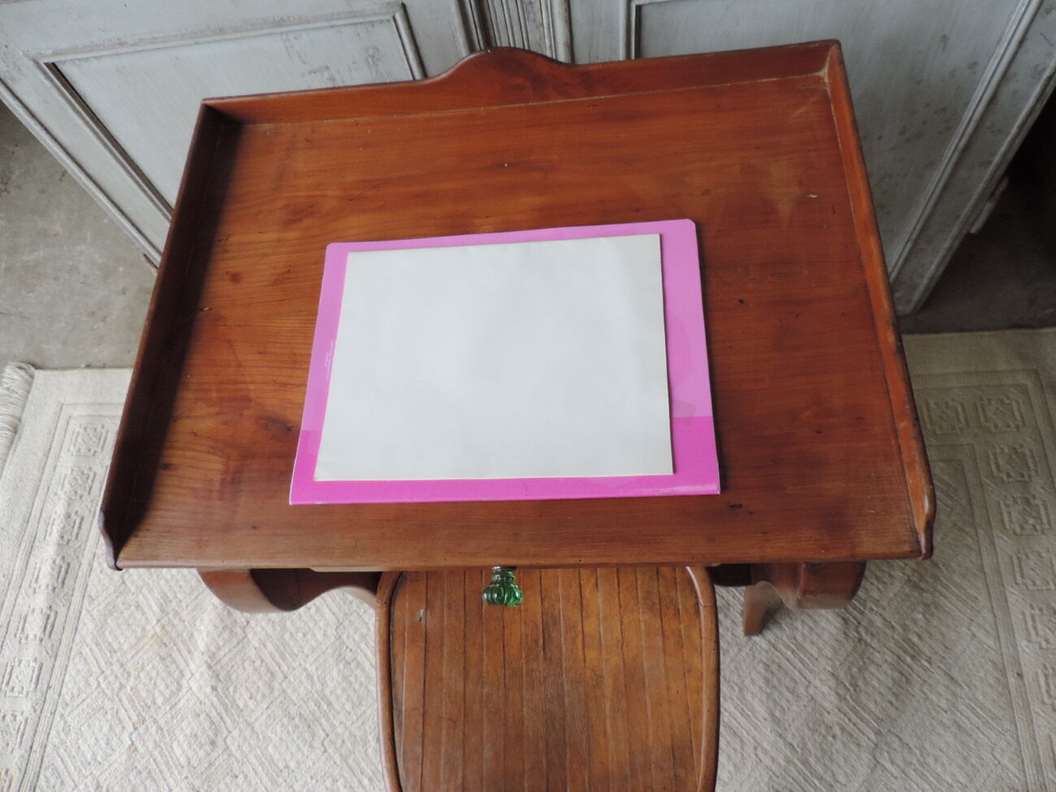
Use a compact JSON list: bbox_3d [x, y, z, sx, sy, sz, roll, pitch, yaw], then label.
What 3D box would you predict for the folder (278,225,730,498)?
[{"bbox_3d":[-0.022,-0.033,0.606,0.331,0.006,0.248,-2,66,8],"label":"folder"}]

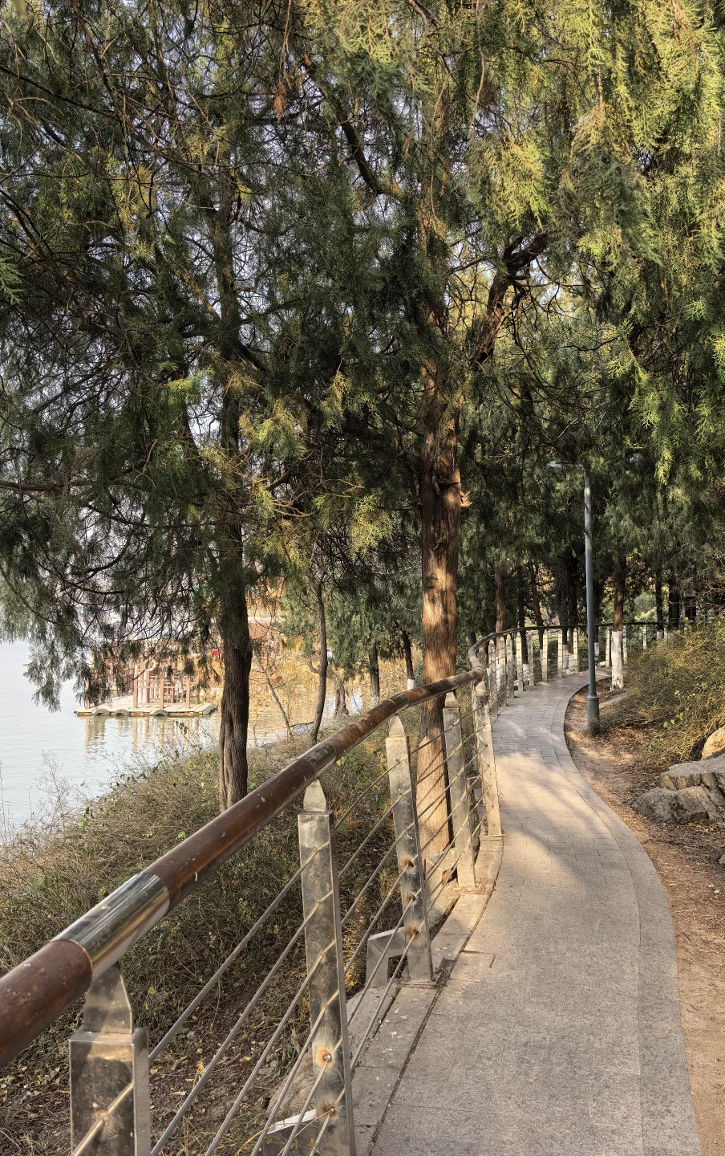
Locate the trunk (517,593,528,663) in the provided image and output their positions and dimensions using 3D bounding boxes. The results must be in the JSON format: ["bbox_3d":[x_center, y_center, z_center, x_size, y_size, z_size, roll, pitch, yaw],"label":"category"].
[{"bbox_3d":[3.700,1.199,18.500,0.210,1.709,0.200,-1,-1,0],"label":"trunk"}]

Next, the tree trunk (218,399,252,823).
[{"bbox_3d":[-1.239,0.220,7.800,0.290,4.139,0.290,-1,-1,0],"label":"tree trunk"}]

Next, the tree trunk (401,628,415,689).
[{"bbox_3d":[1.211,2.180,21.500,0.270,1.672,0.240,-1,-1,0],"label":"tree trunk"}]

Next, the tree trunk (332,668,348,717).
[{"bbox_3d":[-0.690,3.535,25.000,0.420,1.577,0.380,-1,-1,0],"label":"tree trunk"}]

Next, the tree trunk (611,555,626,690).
[{"bbox_3d":[4.608,0.795,14.400,0.200,2.418,0.200,-1,-1,0],"label":"tree trunk"}]

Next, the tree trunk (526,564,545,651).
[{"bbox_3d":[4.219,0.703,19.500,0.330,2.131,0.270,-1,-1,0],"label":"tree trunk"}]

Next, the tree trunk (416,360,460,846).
[{"bbox_3d":[0.509,0.229,5.350,0.260,3.273,0.250,-1,-1,0],"label":"tree trunk"}]

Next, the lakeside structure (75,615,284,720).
[{"bbox_3d":[-7.854,3.681,34.000,7.600,3.900,6.000,-1,-1,-6],"label":"lakeside structure"}]

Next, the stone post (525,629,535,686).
[{"bbox_3d":[3.290,1.574,15.700,0.120,1.114,0.120,-1,-1,34],"label":"stone post"}]

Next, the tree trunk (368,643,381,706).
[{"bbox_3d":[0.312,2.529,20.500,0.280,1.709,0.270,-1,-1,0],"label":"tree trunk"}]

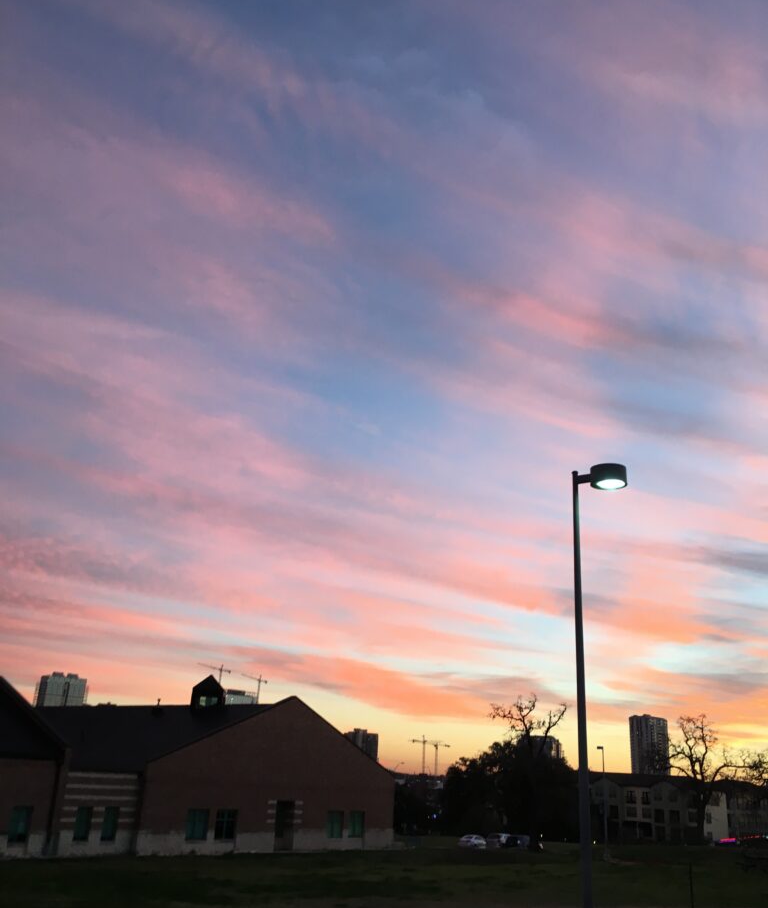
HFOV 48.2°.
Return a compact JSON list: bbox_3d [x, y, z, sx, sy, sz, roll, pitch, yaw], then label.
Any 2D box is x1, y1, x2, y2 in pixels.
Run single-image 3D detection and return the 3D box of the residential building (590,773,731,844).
[{"bbox_3d":[50.957,65.897,159.902,22.500,11.910,15.000,3,-21,0],"label":"residential building"}]

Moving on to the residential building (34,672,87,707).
[{"bbox_3d":[-337.968,273.035,874.084,40.000,90.350,34.000,14,-23,-26],"label":"residential building"}]

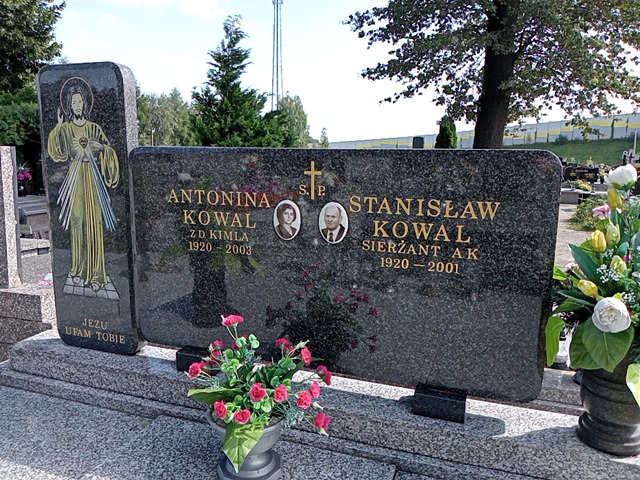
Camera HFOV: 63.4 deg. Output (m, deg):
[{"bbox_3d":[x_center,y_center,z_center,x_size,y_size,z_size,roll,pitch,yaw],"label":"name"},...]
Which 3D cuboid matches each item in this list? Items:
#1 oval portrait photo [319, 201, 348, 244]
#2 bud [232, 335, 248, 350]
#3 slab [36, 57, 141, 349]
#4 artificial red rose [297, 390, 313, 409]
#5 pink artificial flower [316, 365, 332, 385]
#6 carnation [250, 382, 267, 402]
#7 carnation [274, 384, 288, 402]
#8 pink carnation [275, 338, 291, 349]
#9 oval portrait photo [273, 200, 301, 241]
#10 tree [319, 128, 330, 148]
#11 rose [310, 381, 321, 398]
[{"bbox_3d":[0.041,-0.049,1.541,0.094,0.127,0.010,4,11,20],"label":"oval portrait photo"},{"bbox_3d":[-0.220,0.284,1.435,0.042,0.038,0.036,-1,10,-9],"label":"bud"},{"bbox_3d":[-0.823,-0.099,1.889,0.378,1.037,0.060,4,11,20],"label":"slab"},{"bbox_3d":[-0.043,0.438,1.422,0.043,0.044,0.037,0,10,-2],"label":"artificial red rose"},{"bbox_3d":[0.011,0.326,1.255,0.041,0.047,0.042,-5,11,-30],"label":"pink artificial flower"},{"bbox_3d":[-0.158,0.392,1.325,0.042,0.043,0.036,-1,10,-7],"label":"carnation"},{"bbox_3d":[-0.097,0.387,1.306,0.039,0.041,0.035,0,10,-4],"label":"carnation"},{"bbox_3d":[-0.102,0.281,1.403,0.042,0.025,0.035,0,10,-4],"label":"pink carnation"},{"bbox_3d":[-0.102,-0.060,1.593,0.092,0.125,0.010,4,11,20],"label":"oval portrait photo"},{"bbox_3d":[0.692,-14.736,78.633,1.700,4.400,1.700,1,10,0],"label":"tree"},{"bbox_3d":[-0.012,0.409,1.415,0.030,0.042,0.033,0,10,0],"label":"rose"}]

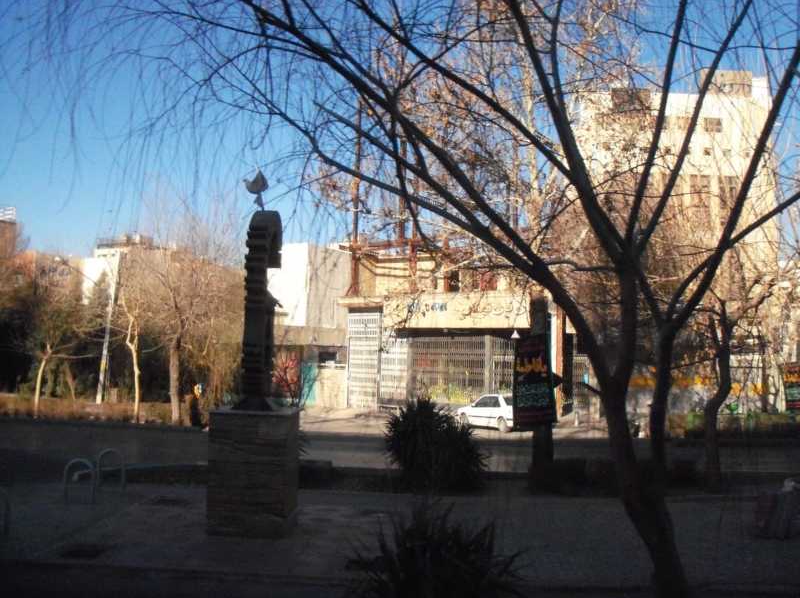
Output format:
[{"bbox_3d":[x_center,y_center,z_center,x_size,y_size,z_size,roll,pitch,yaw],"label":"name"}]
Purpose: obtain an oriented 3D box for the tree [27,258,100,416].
[{"bbox_3d":[-15.947,1.737,38.335,3.402,7.438,3.232,1,-5,0],"label":"tree"}]

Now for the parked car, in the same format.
[{"bbox_3d":[3.980,4.520,32.400,1.610,1.450,3.950,4,-6,-33],"label":"parked car"}]

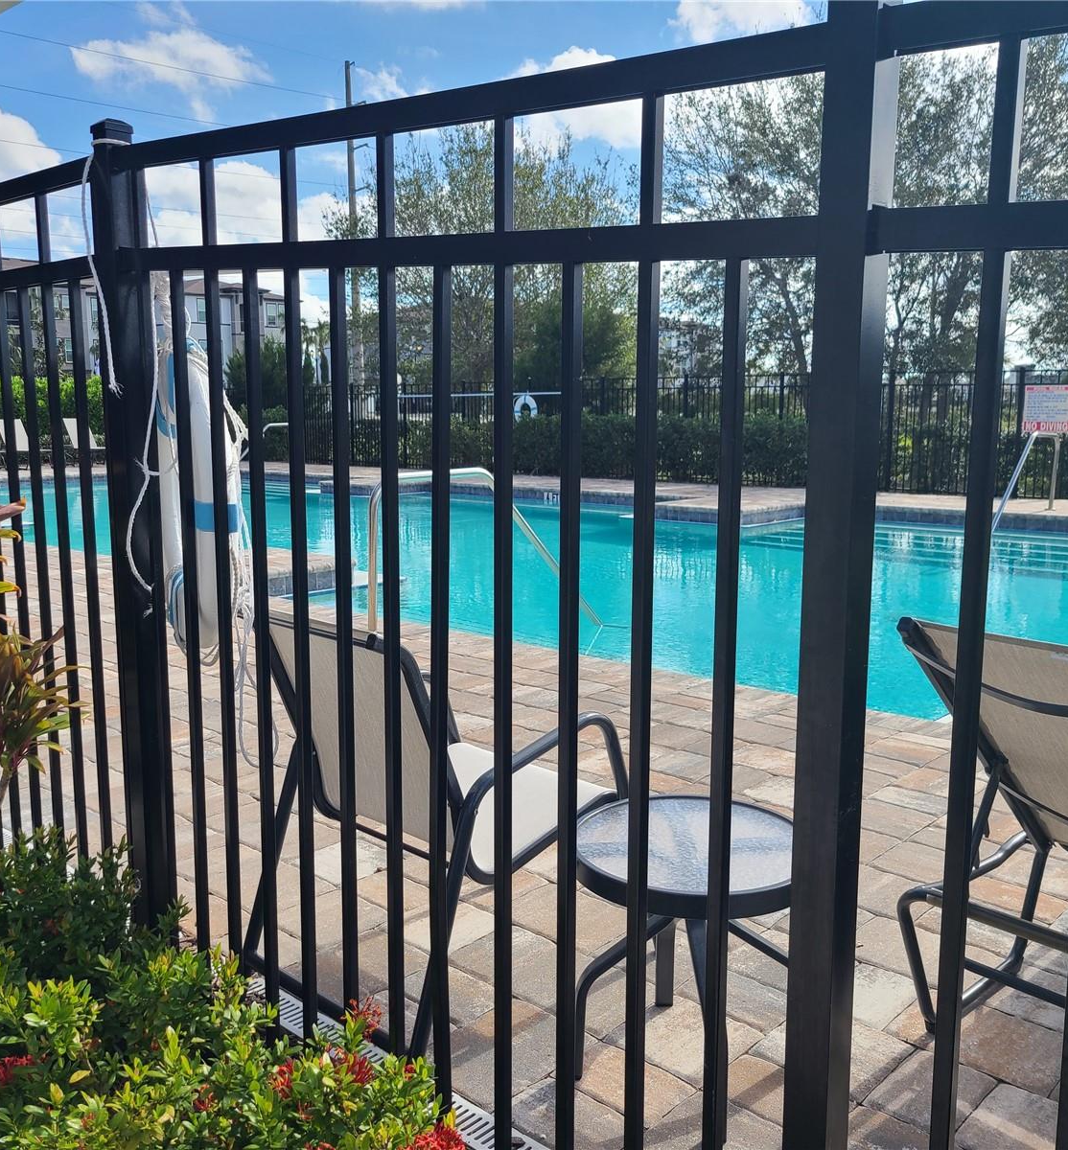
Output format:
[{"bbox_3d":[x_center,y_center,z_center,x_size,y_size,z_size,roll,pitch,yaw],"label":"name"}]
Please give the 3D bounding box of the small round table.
[{"bbox_3d":[0.308,0.745,2.263,0.510,0.460,0.510,0,9,0],"label":"small round table"}]

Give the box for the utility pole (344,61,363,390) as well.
[{"bbox_3d":[-7.010,-12.672,45.077,0.400,14.040,0.400,0,9,0],"label":"utility pole"}]

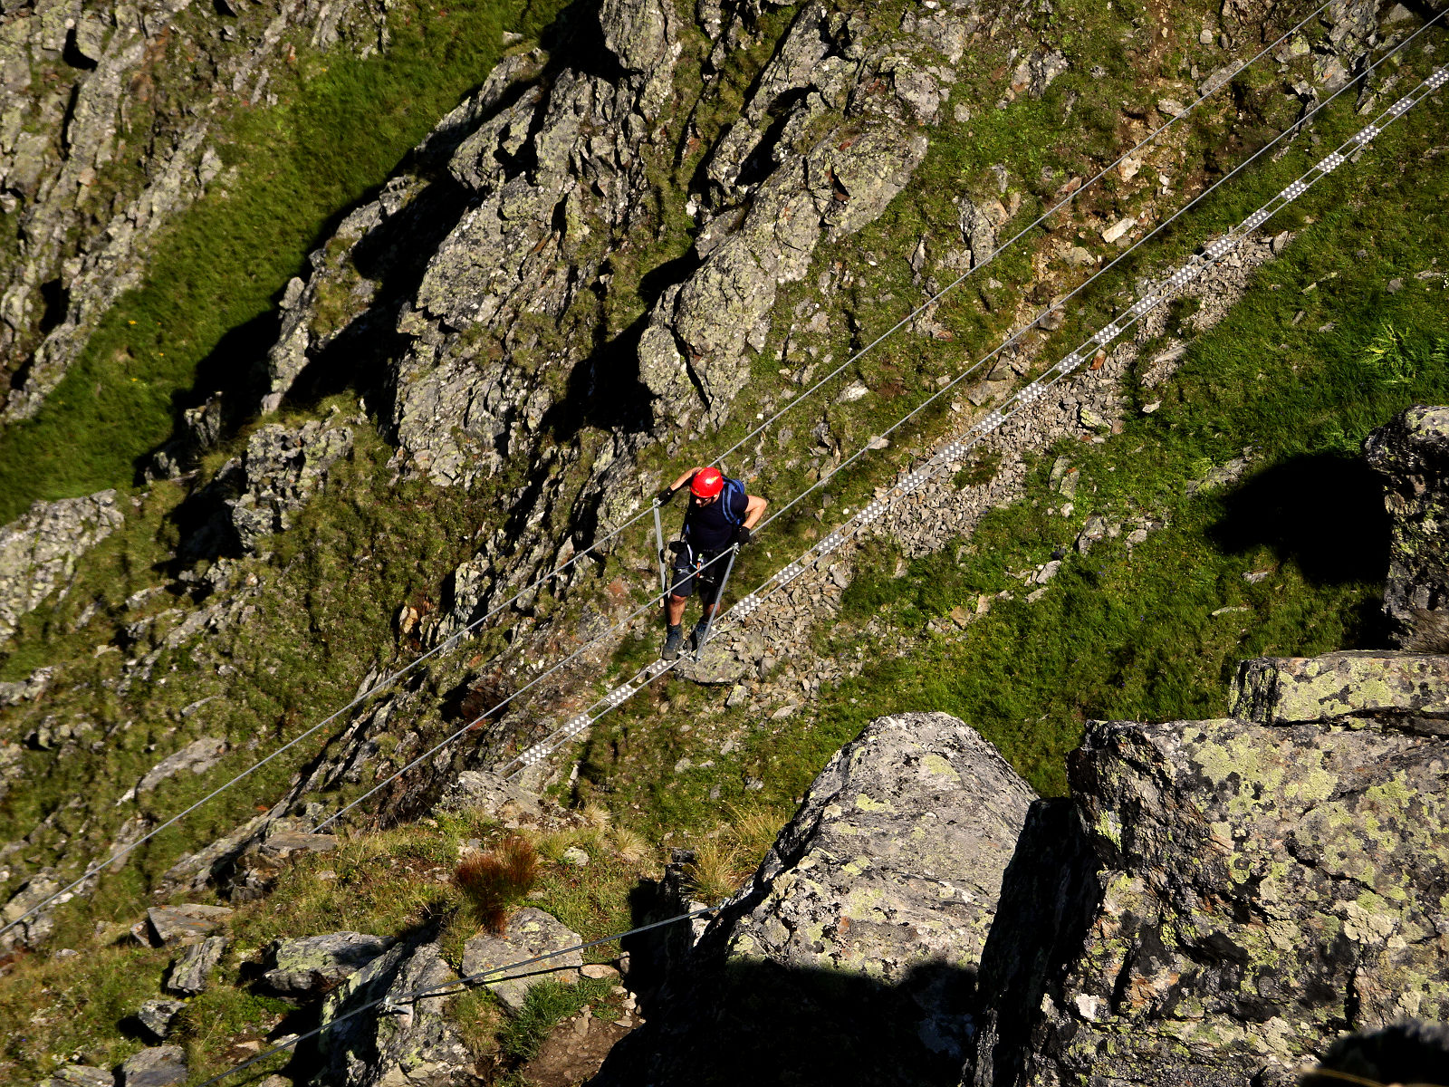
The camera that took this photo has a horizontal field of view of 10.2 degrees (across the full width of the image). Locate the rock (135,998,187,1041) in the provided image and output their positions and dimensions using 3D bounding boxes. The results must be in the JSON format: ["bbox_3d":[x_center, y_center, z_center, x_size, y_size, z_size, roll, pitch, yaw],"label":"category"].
[{"bbox_3d":[-2.811,2.374,40.500,0.230,0.153,0.191,0,38,0],"label":"rock"}]

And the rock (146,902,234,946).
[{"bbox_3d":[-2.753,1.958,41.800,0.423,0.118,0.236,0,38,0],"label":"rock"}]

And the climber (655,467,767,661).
[{"bbox_3d":[-0.148,0.139,60.500,0.800,1.680,0.600,28,46,31],"label":"climber"}]

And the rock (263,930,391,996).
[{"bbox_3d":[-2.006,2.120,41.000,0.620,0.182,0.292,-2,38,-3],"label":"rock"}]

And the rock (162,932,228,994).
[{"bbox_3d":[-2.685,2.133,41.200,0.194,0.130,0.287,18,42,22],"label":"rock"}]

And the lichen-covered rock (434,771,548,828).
[{"bbox_3d":[-1.262,1.386,44.000,0.586,0.195,0.293,0,38,0],"label":"lichen-covered rock"}]

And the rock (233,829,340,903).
[{"bbox_3d":[-2.329,1.702,43.000,0.547,0.229,0.318,-3,38,-4],"label":"rock"}]

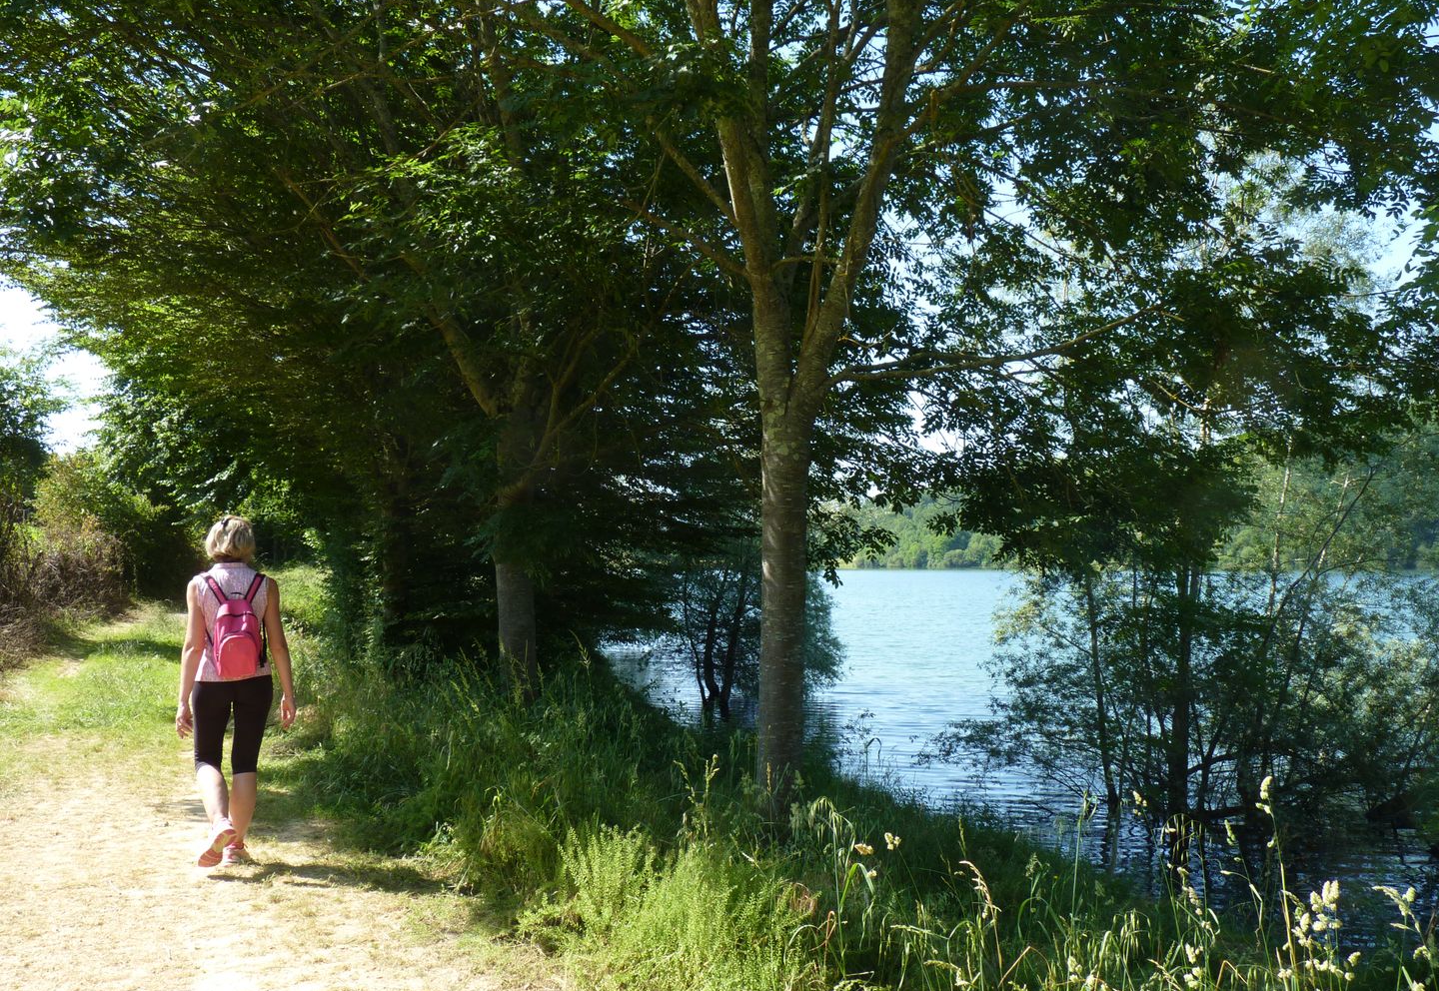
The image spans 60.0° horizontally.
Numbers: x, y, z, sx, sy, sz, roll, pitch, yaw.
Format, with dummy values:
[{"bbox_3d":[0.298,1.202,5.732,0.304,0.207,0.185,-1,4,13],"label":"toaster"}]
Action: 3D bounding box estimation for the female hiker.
[{"bbox_3d":[-2.298,0.921,5.914,0.545,1.645,0.560,1,-3,-25],"label":"female hiker"}]

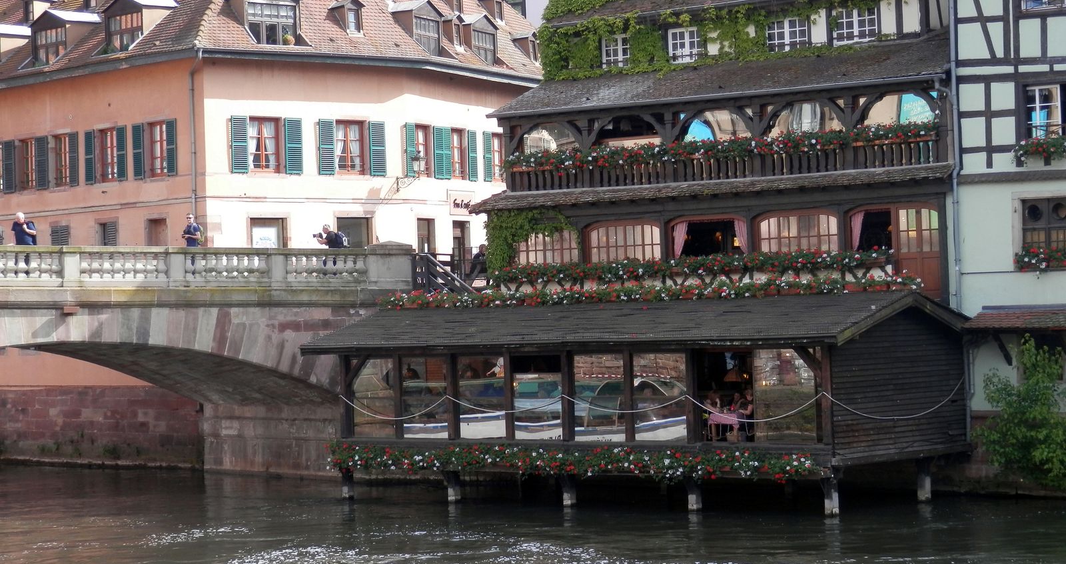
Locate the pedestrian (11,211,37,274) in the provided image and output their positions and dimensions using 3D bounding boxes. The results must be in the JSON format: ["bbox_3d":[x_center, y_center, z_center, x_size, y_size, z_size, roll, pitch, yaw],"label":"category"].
[{"bbox_3d":[-13.019,-0.918,57.624,0.620,1.730,0.480,-2,-1,-18],"label":"pedestrian"}]

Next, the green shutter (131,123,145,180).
[{"bbox_3d":[-12.397,-4.082,70.522,0.599,1.737,0.059,-3,-2,43],"label":"green shutter"}]

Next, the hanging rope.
[{"bbox_3d":[2.527,2.784,52.663,13.776,0.797,5.916,-3,-2,39],"label":"hanging rope"}]

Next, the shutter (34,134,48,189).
[{"bbox_3d":[-16.196,-3.920,74.068,0.684,1.748,0.059,-3,-2,43],"label":"shutter"}]

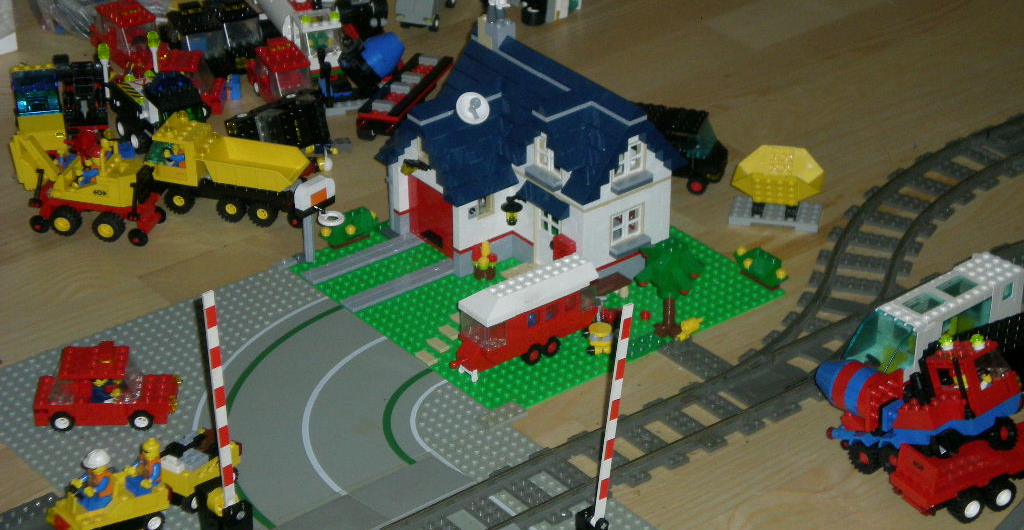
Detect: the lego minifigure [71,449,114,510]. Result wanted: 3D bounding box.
[{"bbox_3d":[-0.252,0.127,1.547,0.018,0.035,0.024,-14,33,-22],"label":"lego minifigure"}]

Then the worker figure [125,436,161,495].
[{"bbox_3d":[-0.223,0.121,1.559,0.018,0.033,0.024,-14,33,-22],"label":"worker figure"}]

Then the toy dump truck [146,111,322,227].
[{"bbox_3d":[-0.210,-0.072,1.915,0.116,0.067,0.039,9,32,14],"label":"toy dump truck"}]

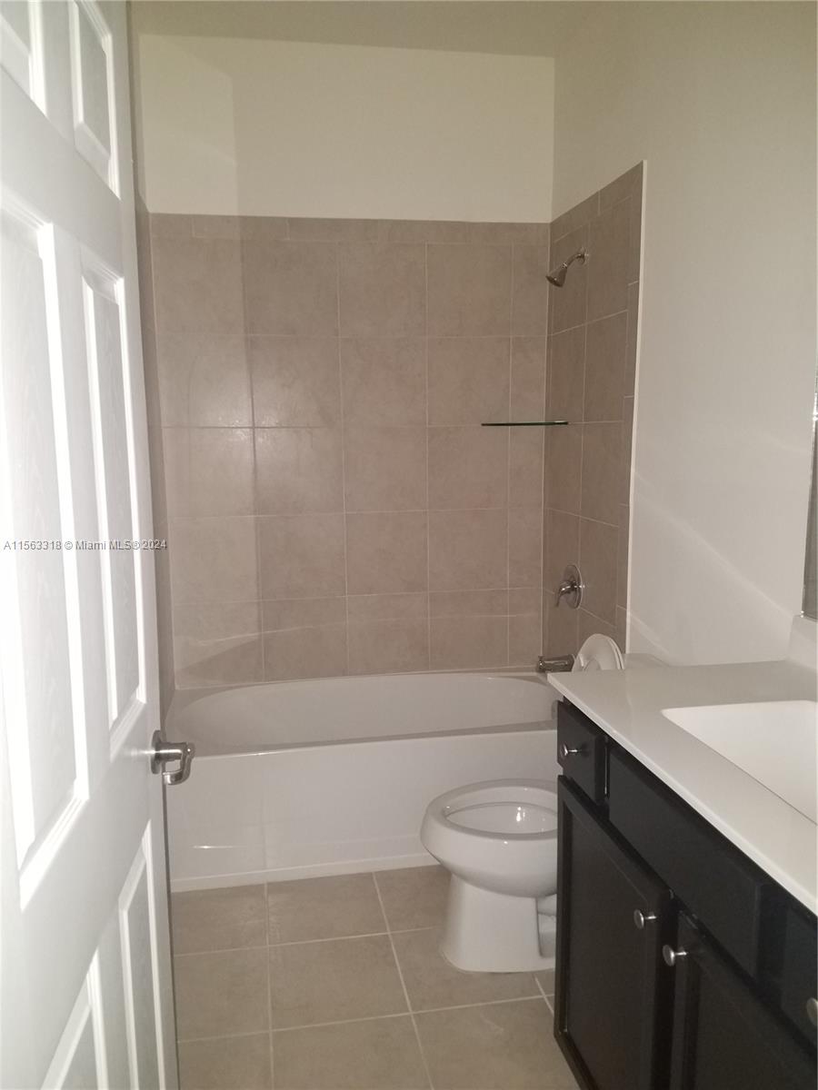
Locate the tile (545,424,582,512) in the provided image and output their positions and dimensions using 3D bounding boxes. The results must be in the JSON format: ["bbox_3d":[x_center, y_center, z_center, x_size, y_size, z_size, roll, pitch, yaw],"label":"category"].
[{"bbox_3d":[0.593,-0.291,3.112,0.012,0.334,0.342,-2,9,-12],"label":"tile"}]

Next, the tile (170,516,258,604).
[{"bbox_3d":[-0.746,0.058,3.148,0.332,0.330,0.009,-2,8,-10],"label":"tile"}]

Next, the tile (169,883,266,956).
[{"bbox_3d":[-0.568,1.075,2.348,0.318,0.010,0.316,-2,8,-10],"label":"tile"}]

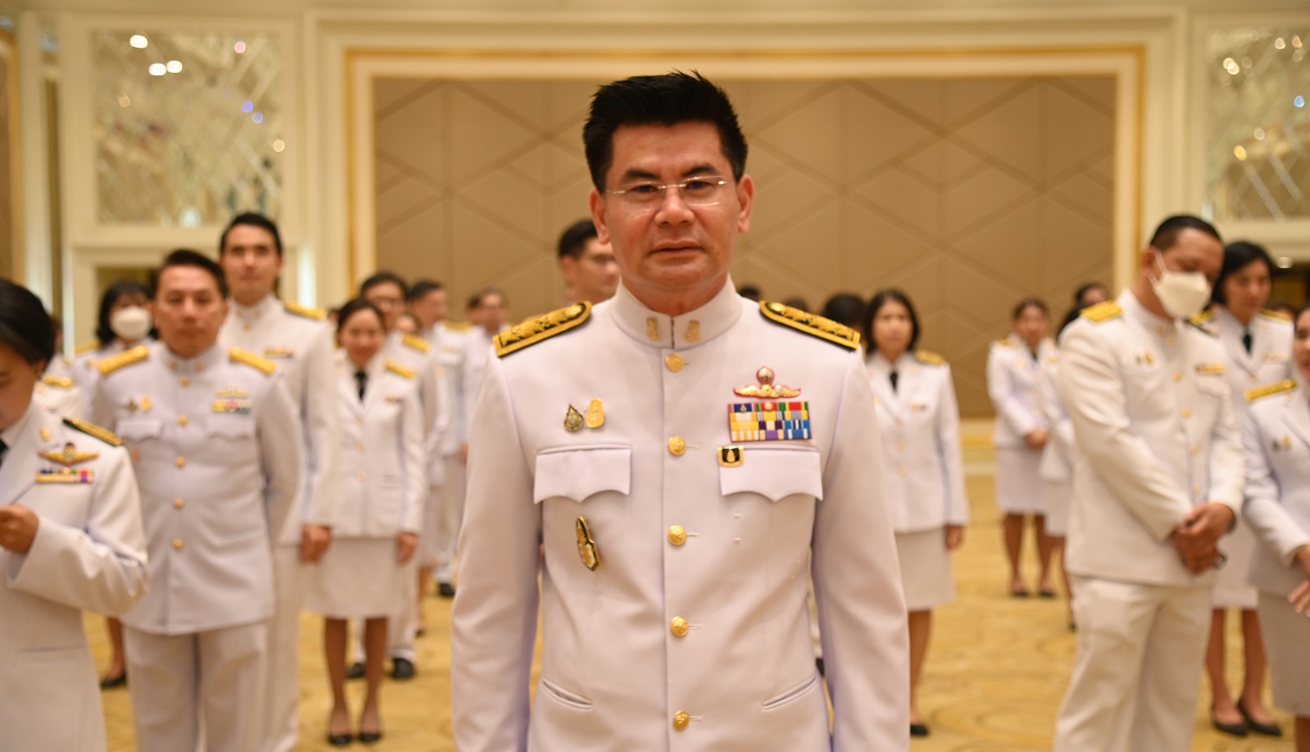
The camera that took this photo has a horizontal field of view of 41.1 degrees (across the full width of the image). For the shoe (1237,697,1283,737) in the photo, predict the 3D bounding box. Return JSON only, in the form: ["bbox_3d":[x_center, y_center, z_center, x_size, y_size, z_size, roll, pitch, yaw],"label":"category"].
[{"bbox_3d":[2.074,1.172,5.980,0.085,0.120,0.245,-1,1,-14],"label":"shoe"}]

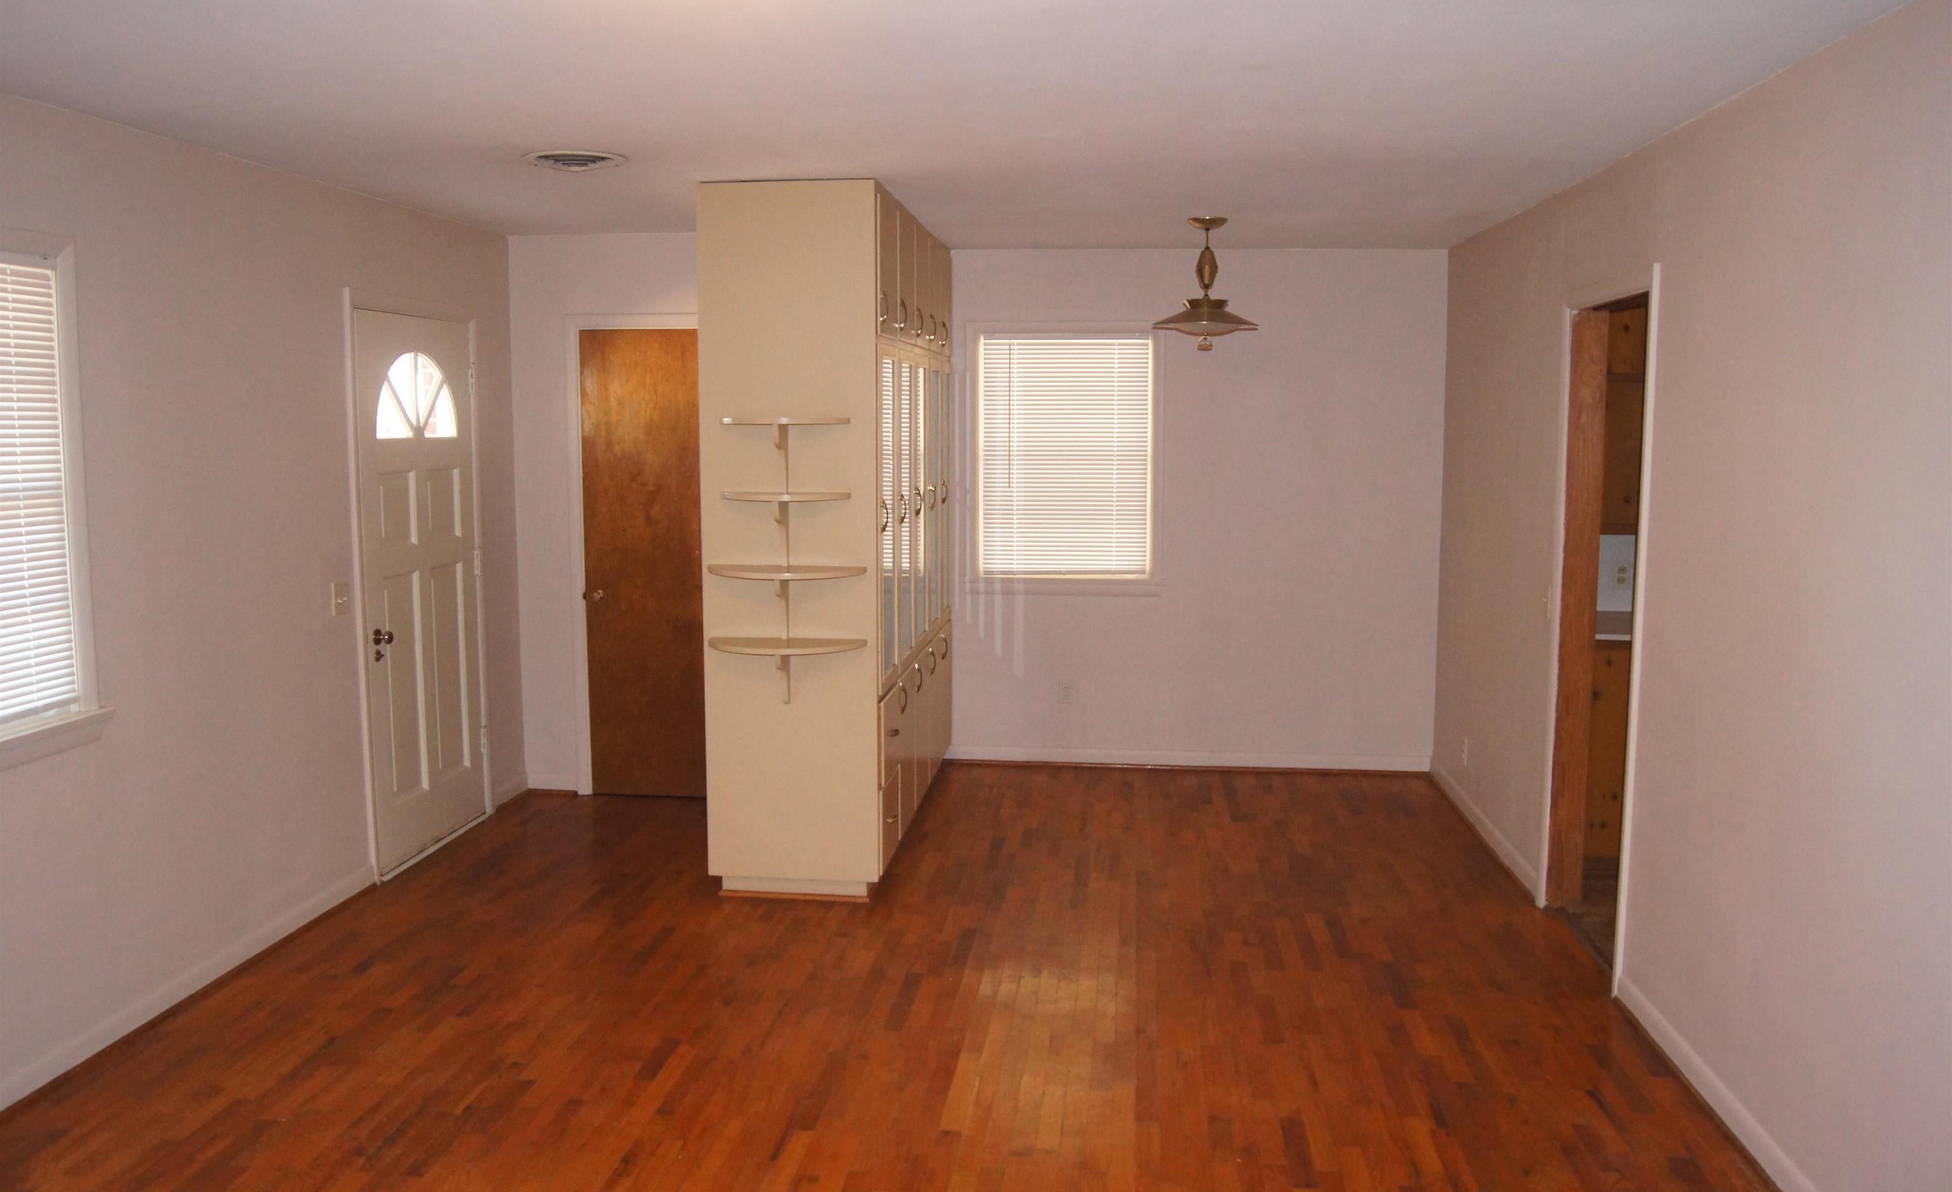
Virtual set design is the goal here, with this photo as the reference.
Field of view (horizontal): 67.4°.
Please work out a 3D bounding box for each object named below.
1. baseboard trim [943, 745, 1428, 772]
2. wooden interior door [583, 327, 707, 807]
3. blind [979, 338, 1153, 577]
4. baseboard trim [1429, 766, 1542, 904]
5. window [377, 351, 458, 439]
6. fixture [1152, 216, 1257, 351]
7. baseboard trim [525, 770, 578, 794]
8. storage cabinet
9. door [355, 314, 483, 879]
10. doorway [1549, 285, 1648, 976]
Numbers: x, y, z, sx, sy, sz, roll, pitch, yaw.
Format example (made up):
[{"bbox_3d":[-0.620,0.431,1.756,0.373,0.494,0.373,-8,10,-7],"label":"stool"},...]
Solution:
[{"bbox_3d":[1.017,0.794,6.990,2.250,0.080,0.021,1,7,6],"label":"baseboard trim"},{"bbox_3d":[-1.335,-0.127,6.396,0.750,2.040,0.043,1,7,6],"label":"wooden interior door"},{"bbox_3d":[0.415,-0.658,6.886,0.816,1.132,0.050,1,7,6],"label":"blind"},{"bbox_3d":[2.035,0.922,5.987,0.022,0.080,1.800,1,7,6],"label":"baseboard trim"},{"bbox_3d":[-2.120,-0.756,5.516,0.040,0.323,0.626,1,7,6],"label":"window"},{"bbox_3d":[0.902,-1.210,5.697,0.409,0.504,0.410,1,7,6],"label":"fixture"},{"bbox_3d":[-1.901,0.842,6.547,0.239,0.081,0.020,1,7,6],"label":"baseboard trim"},{"bbox_3d":[-0.503,-0.270,5.958,0.600,2.439,2.120,1,7,6],"label":"storage cabinet"},{"bbox_3d":[-2.124,-0.041,5.615,0.045,2.027,0.885,1,7,6],"label":"door"},{"bbox_3d":[1.961,0.118,4.532,0.140,2.034,0.760,1,7,6],"label":"doorway"}]

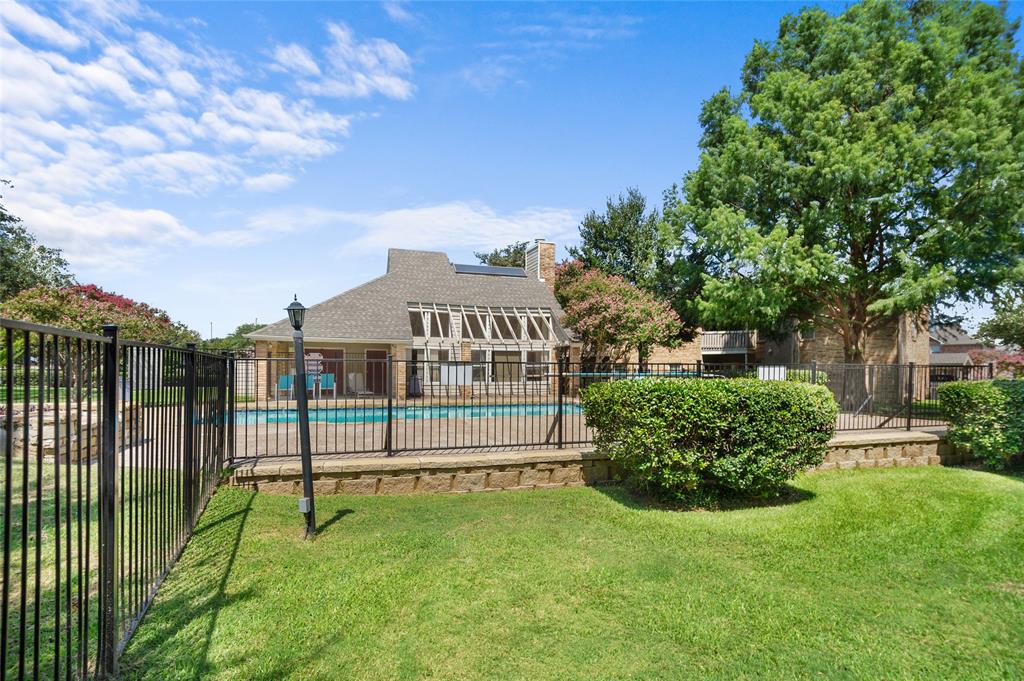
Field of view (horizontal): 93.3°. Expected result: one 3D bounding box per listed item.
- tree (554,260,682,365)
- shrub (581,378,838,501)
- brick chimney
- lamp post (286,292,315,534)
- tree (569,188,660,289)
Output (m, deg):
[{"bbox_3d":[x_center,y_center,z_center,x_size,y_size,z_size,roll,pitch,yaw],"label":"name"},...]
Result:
[{"bbox_3d":[4.750,-0.450,21.800,5.400,6.100,5.200,0,-2,0],"label":"tree"},{"bbox_3d":[2.470,1.200,6.200,3.050,1.450,1.800,1,-2,-12],"label":"shrub"},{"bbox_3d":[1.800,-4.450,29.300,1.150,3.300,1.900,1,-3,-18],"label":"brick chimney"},{"bbox_3d":[-1.775,0.655,4.120,0.210,2.070,0.210,-3,-2,0],"label":"lamp post"},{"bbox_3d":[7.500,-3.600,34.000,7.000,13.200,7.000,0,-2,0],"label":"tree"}]

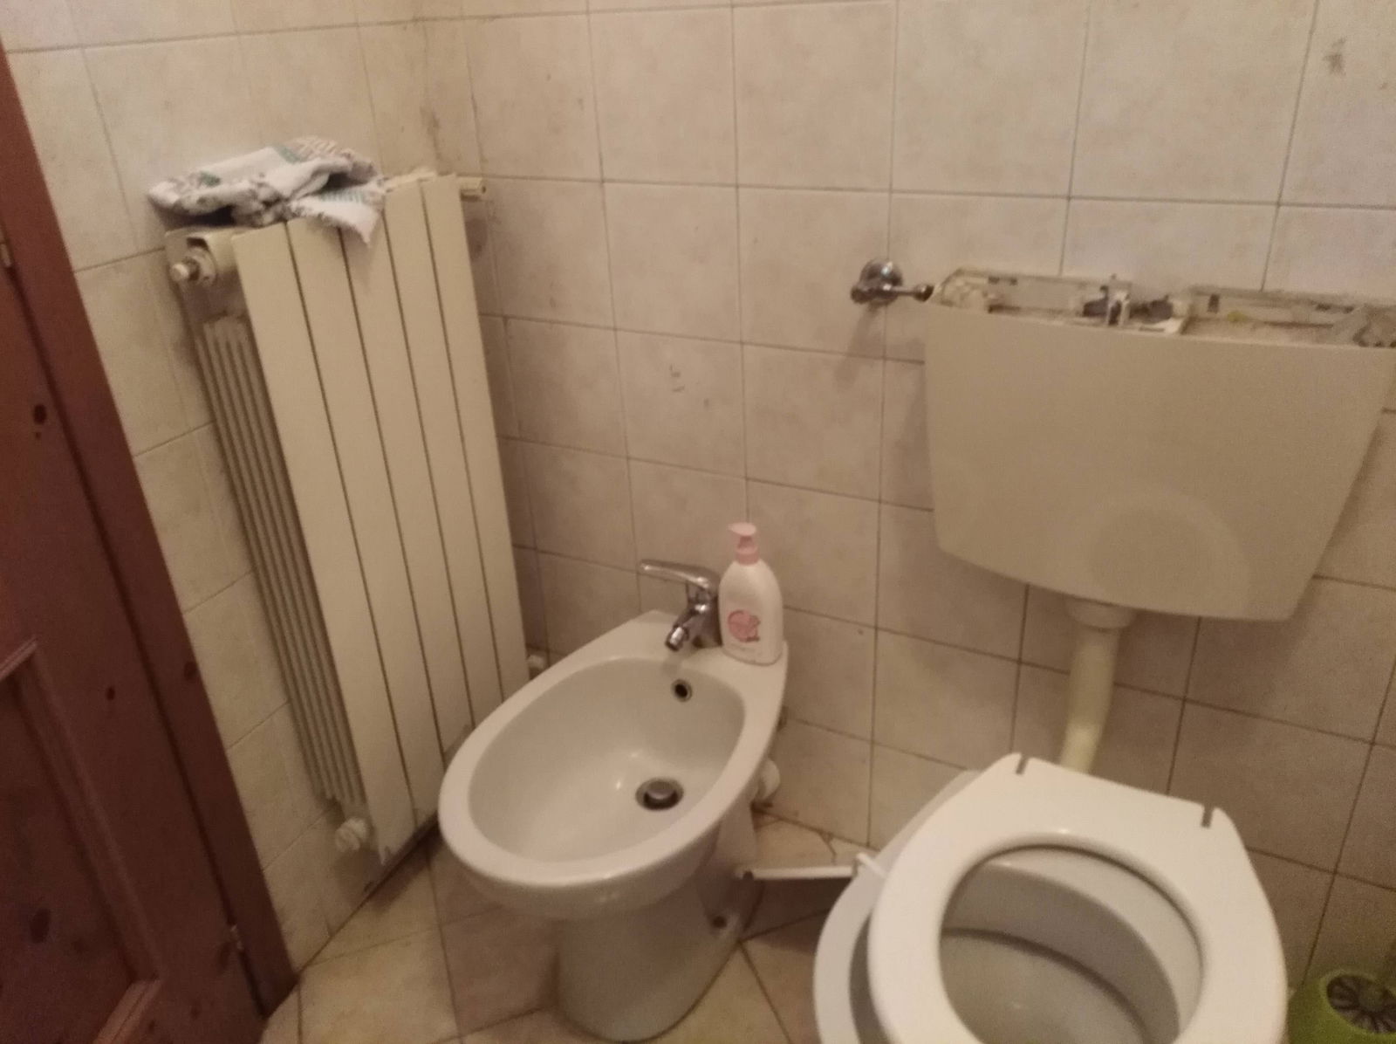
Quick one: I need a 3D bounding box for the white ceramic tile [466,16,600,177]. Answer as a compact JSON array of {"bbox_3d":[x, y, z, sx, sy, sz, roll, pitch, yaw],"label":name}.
[{"bbox_3d":[-0.217,-0.564,1.401,0.199,0.199,0.012,11,30,27],"label":"white ceramic tile"}]

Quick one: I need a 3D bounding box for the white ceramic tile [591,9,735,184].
[{"bbox_3d":[-0.041,-0.533,1.325,0.200,0.200,0.010,11,30,27],"label":"white ceramic tile"}]

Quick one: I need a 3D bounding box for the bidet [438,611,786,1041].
[{"bbox_3d":[-0.079,0.444,1.407,0.369,0.401,0.539,11,30,27],"label":"bidet"}]

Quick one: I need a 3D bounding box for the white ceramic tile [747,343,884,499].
[{"bbox_3d":[0.155,-0.135,1.401,0.199,0.199,0.012,11,30,27],"label":"white ceramic tile"}]

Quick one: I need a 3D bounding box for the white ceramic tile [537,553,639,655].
[{"bbox_3d":[-0.178,0.155,1.774,0.200,0.200,0.010,11,30,27],"label":"white ceramic tile"}]

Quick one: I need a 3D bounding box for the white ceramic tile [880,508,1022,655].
[{"bbox_3d":[0.341,0.079,1.401,0.199,0.199,0.012,11,30,27],"label":"white ceramic tile"}]

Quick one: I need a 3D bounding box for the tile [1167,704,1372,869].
[{"bbox_3d":[0.704,0.329,1.313,0.200,0.200,0.010,11,30,27],"label":"tile"}]

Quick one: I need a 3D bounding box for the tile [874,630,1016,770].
[{"bbox_3d":[0.353,0.260,1.502,0.200,0.200,0.010,11,30,27],"label":"tile"}]

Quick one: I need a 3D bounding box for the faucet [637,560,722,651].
[{"bbox_3d":[-0.016,0.113,1.430,0.060,0.152,0.125,17,33,35],"label":"faucet"}]

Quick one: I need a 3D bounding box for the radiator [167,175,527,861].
[{"bbox_3d":[-0.420,-0.005,1.441,0.095,0.860,0.395,9,29,23],"label":"radiator"}]

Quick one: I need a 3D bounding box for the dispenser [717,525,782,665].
[{"bbox_3d":[0.071,0.095,1.414,0.078,0.190,0.050,15,32,32],"label":"dispenser"}]

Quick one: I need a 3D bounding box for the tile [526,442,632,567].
[{"bbox_3d":[-0.187,-0.027,1.673,0.200,0.200,0.010,11,30,27],"label":"tile"}]

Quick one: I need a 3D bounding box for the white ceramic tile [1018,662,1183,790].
[{"bbox_3d":[0.526,0.293,1.401,0.199,0.199,0.012,11,30,27],"label":"white ceramic tile"}]

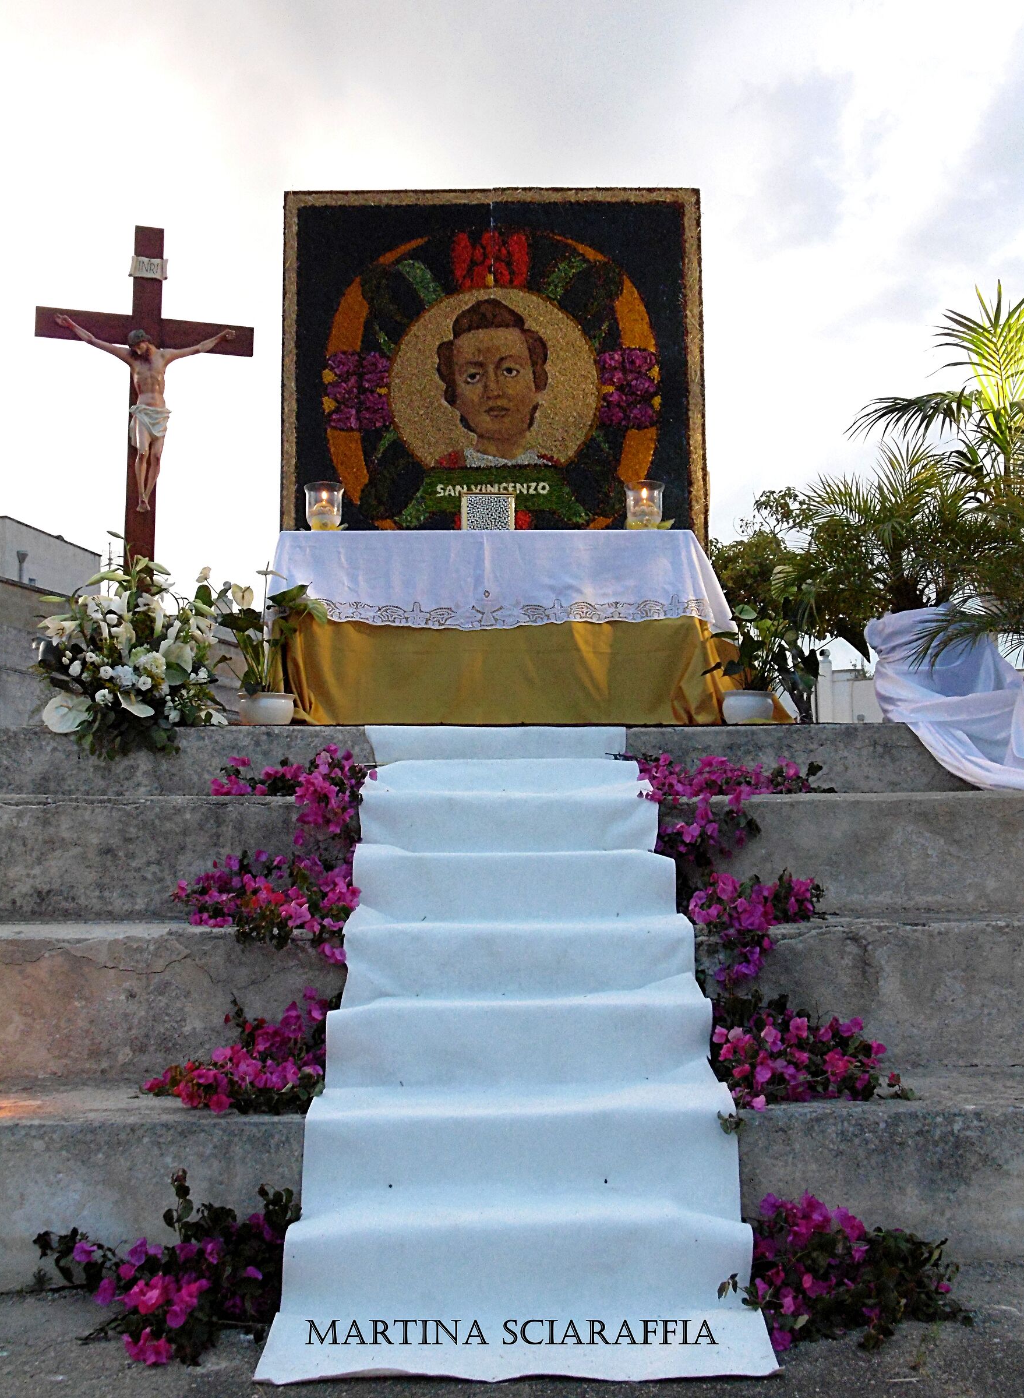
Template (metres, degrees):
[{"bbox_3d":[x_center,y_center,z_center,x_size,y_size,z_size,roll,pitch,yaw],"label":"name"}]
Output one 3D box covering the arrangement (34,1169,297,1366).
[{"bbox_3d":[-0.746,1.209,3.873,0.560,0.293,0.480,0,-6,-6],"label":"arrangement"}]

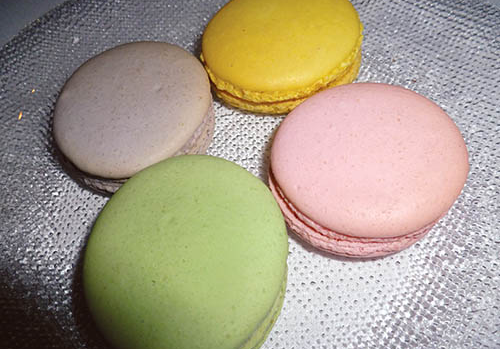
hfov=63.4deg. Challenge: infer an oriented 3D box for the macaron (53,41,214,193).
[{"bbox_3d":[-0.033,-0.017,0.117,0.046,0.023,0.046,-5,60,8],"label":"macaron"}]

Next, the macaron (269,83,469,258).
[{"bbox_3d":[0.028,-0.003,0.099,0.045,0.022,0.045,-4,56,6],"label":"macaron"}]

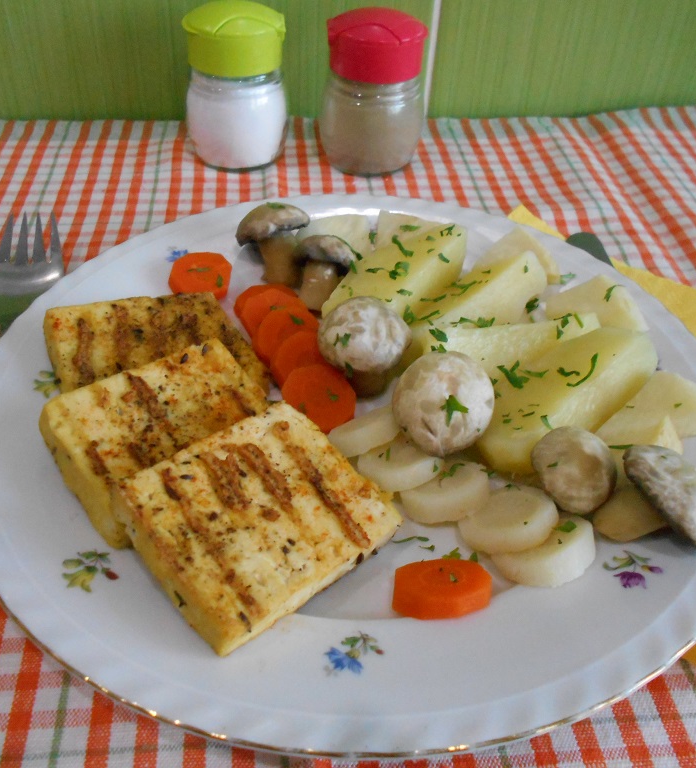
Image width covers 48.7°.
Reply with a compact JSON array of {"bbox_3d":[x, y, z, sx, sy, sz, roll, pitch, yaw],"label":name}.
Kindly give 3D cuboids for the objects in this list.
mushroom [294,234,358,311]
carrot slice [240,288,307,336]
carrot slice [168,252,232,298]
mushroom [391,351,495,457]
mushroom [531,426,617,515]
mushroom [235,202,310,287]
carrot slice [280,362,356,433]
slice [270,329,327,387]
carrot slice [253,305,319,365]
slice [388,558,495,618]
[{"bbox_3d":[-0.011,-0.044,0.298,0.026,0.028,0.026,8,17,-7],"label":"mushroom"},{"bbox_3d":[-0.027,-0.025,0.285,0.025,0.005,0.025,5,54,-4],"label":"carrot slice"},{"bbox_3d":[-0.058,-0.042,0.298,0.024,0.005,0.022,1,49,-1],"label":"carrot slice"},{"bbox_3d":[0.029,0.007,0.238,0.031,0.027,0.031,-5,70,2],"label":"mushroom"},{"bbox_3d":[0.066,0.026,0.223,0.025,0.022,0.025,-4,68,10],"label":"mushroom"},{"bbox_3d":[-0.028,-0.057,0.310,0.030,0.030,0.030,-8,19,7],"label":"mushroom"},{"bbox_3d":[-0.009,0.005,0.251,0.024,0.005,0.024,8,62,-7],"label":"carrot slice"},{"bbox_3d":[-0.014,-0.007,0.265,0.024,0.005,0.024,1,59,-1],"label":"slice"},{"bbox_3d":[-0.022,-0.016,0.274,0.024,0.005,0.024,7,59,-6],"label":"carrot slice"},{"bbox_3d":[0.024,0.053,0.199,0.025,0.007,0.018,1,23,-1],"label":"slice"}]

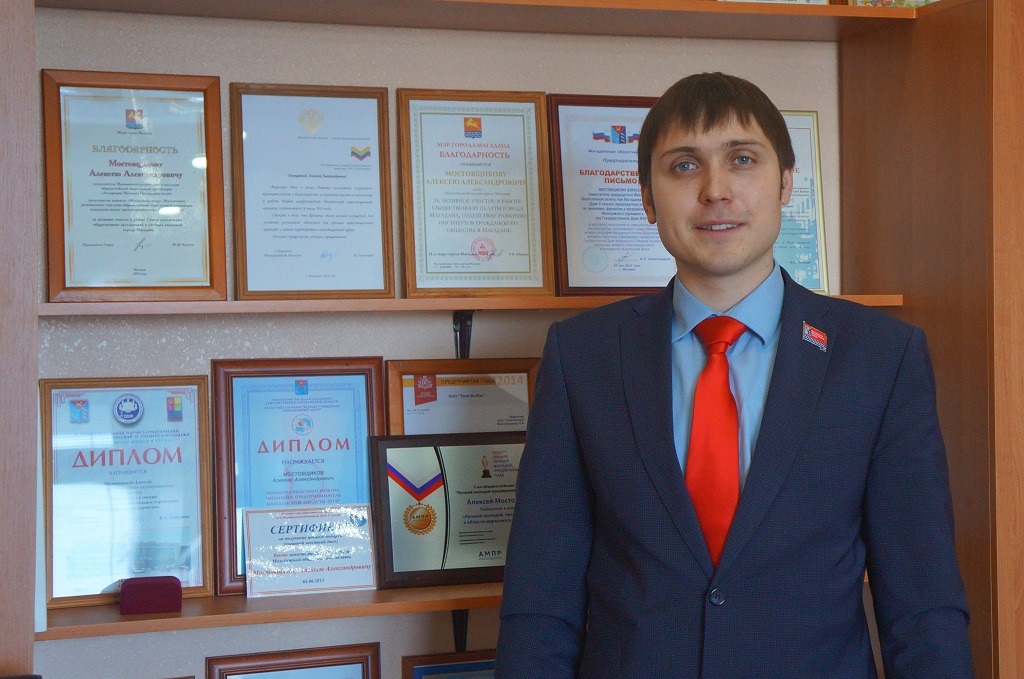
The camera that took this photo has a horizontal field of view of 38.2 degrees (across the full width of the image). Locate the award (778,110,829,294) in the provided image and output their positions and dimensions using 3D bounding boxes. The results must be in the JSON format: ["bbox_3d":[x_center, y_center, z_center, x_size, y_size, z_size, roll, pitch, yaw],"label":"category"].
[{"bbox_3d":[0.408,-0.223,2.409,0.219,0.306,0.014,-1,-5,-16],"label":"award"}]

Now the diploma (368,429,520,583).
[{"bbox_3d":[-0.063,0.257,2.260,0.305,0.228,0.020,-2,-11,-17],"label":"diploma"}]

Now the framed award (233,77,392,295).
[{"bbox_3d":[-0.297,-0.219,2.206,0.237,0.322,0.020,-1,-4,-17],"label":"framed award"}]

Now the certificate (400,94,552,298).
[{"bbox_3d":[-0.055,-0.224,2.287,0.237,0.323,0.020,-1,-5,-17],"label":"certificate"}]

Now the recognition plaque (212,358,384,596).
[{"bbox_3d":[-0.315,0.202,2.216,0.259,0.347,0.025,-1,-8,-17],"label":"recognition plaque"}]

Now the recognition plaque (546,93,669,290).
[{"bbox_3d":[0.179,-0.228,2.353,0.245,0.323,0.020,-1,-7,-16],"label":"recognition plaque"}]

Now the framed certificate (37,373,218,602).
[{"bbox_3d":[-0.550,0.215,2.119,0.233,0.321,0.018,-1,-6,-17],"label":"framed certificate"}]

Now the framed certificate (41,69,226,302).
[{"bbox_3d":[-0.547,-0.221,2.151,0.251,0.335,0.022,-1,-4,-19],"label":"framed certificate"}]

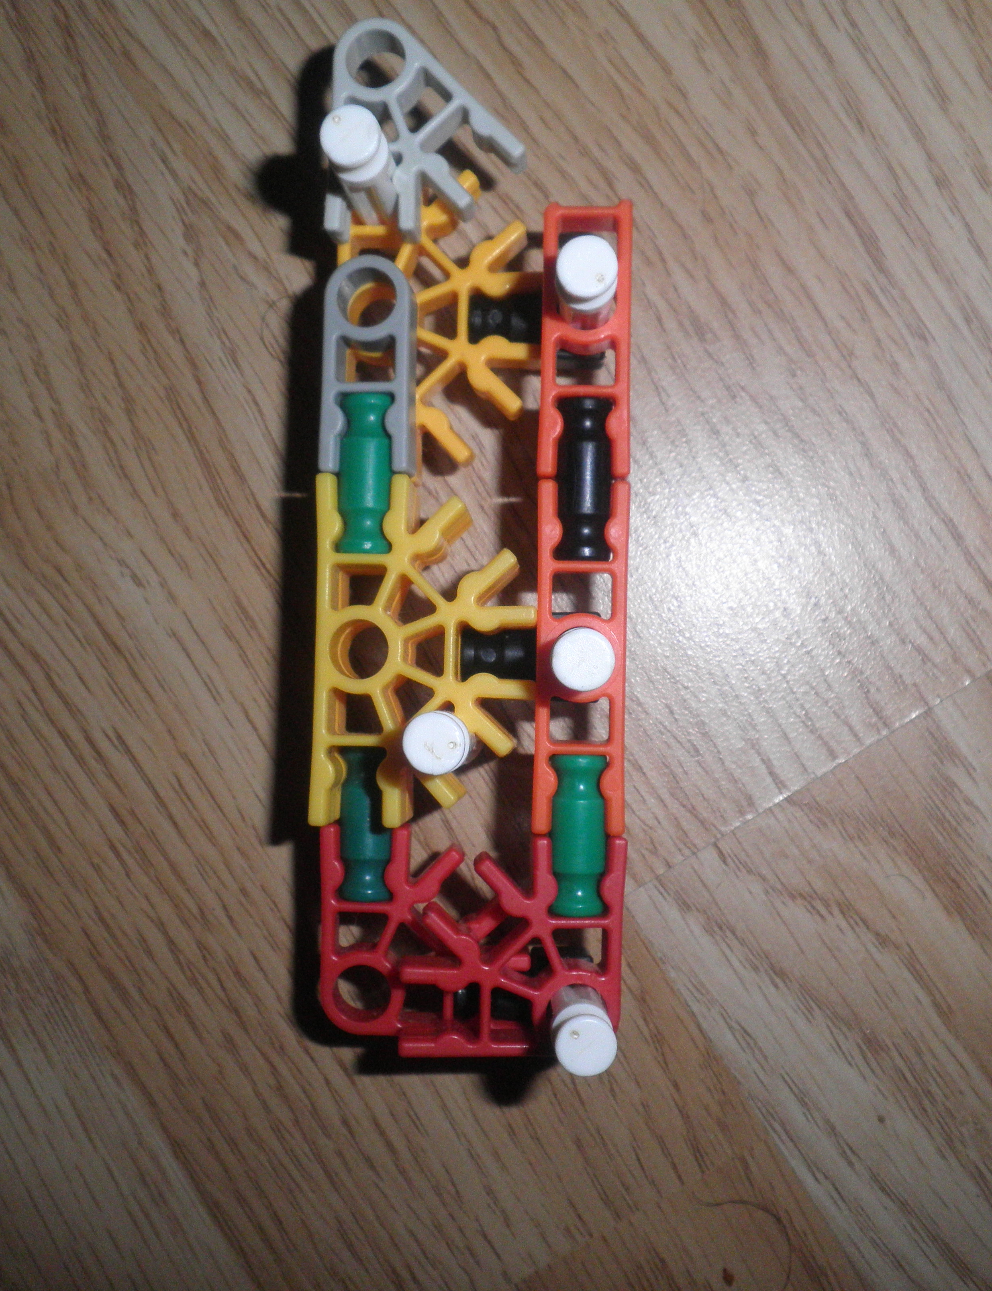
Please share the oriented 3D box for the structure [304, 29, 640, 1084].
[{"bbox_3d":[-0.002,-0.011,0.144,0.034,0.033,0.111,0,91,4],"label":"structure"}]

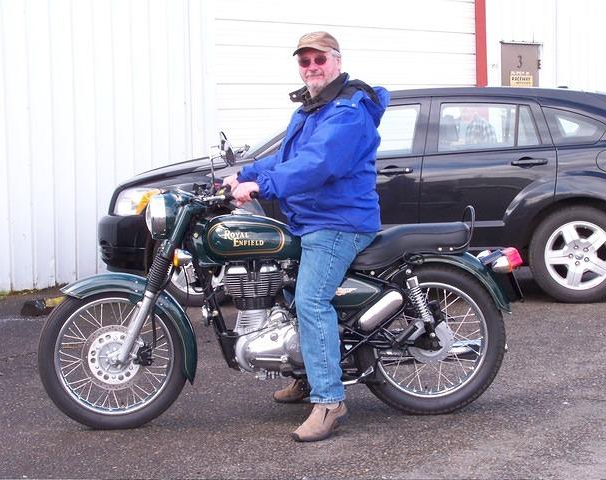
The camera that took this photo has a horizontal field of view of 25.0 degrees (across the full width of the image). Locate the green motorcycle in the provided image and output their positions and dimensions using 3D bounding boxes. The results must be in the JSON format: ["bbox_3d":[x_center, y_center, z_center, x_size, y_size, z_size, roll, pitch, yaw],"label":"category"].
[{"bbox_3d":[-0.074,0.188,5.951,2.142,1.218,0.812,-2,5,-8],"label":"green motorcycle"}]

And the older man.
[{"bbox_3d":[0.024,-0.055,5.964,0.670,1.695,0.771,-2,5,-11],"label":"older man"}]

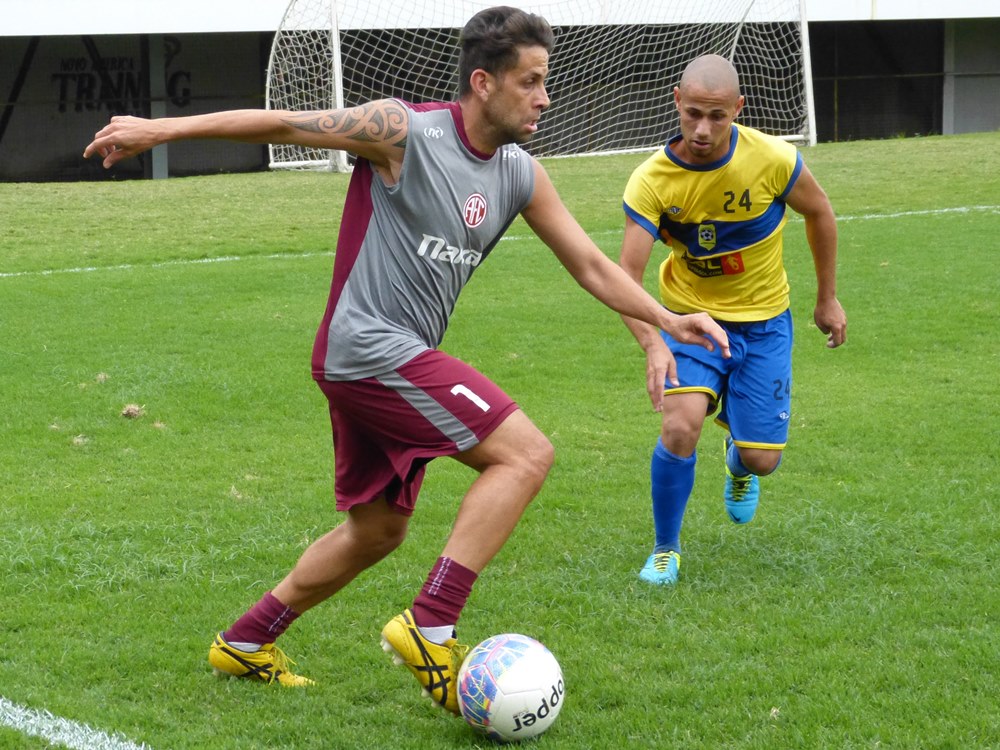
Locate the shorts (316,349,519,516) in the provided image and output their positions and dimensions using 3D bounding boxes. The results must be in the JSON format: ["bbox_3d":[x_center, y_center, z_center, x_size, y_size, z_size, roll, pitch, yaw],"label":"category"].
[{"bbox_3d":[-0.177,0.112,5.320,0.410,0.355,0.370,2,8,13],"label":"shorts"}]

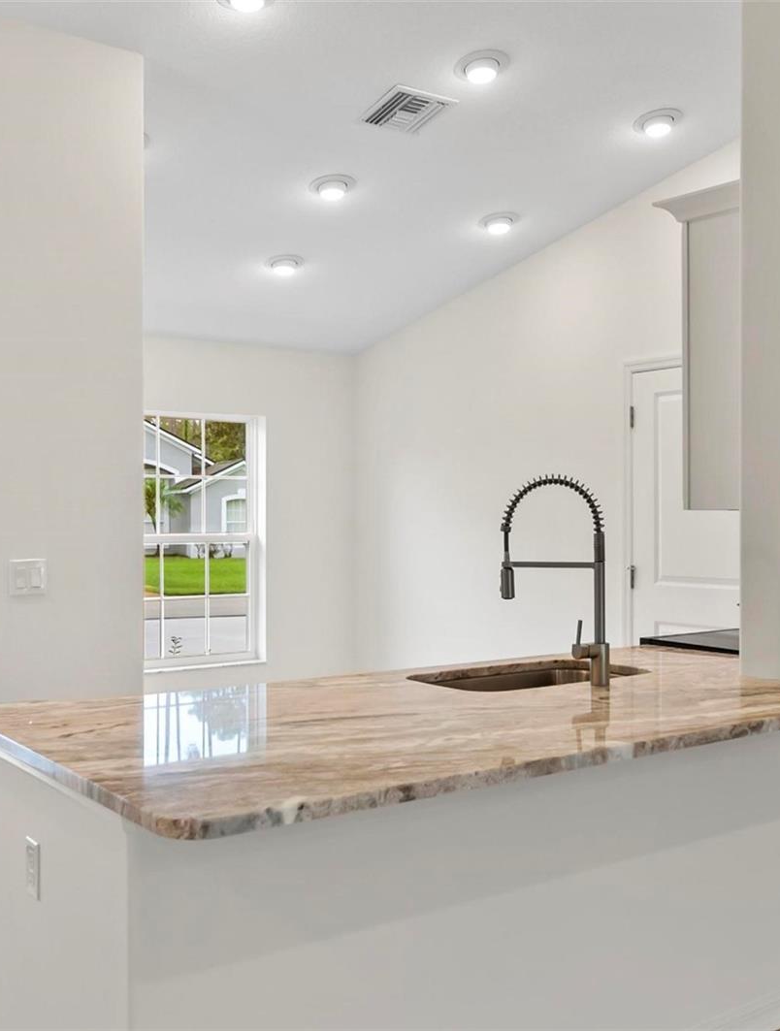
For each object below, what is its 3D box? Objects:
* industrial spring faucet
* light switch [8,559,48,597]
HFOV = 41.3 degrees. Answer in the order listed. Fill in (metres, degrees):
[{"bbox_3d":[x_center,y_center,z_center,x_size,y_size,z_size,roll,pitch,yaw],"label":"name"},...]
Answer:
[{"bbox_3d":[0.432,0.166,2.735,0.285,0.553,0.096,0,0,17],"label":"industrial spring faucet"},{"bbox_3d":[-1.171,0.201,3.343,0.118,0.115,0.010,0,0,-37],"label":"light switch"}]

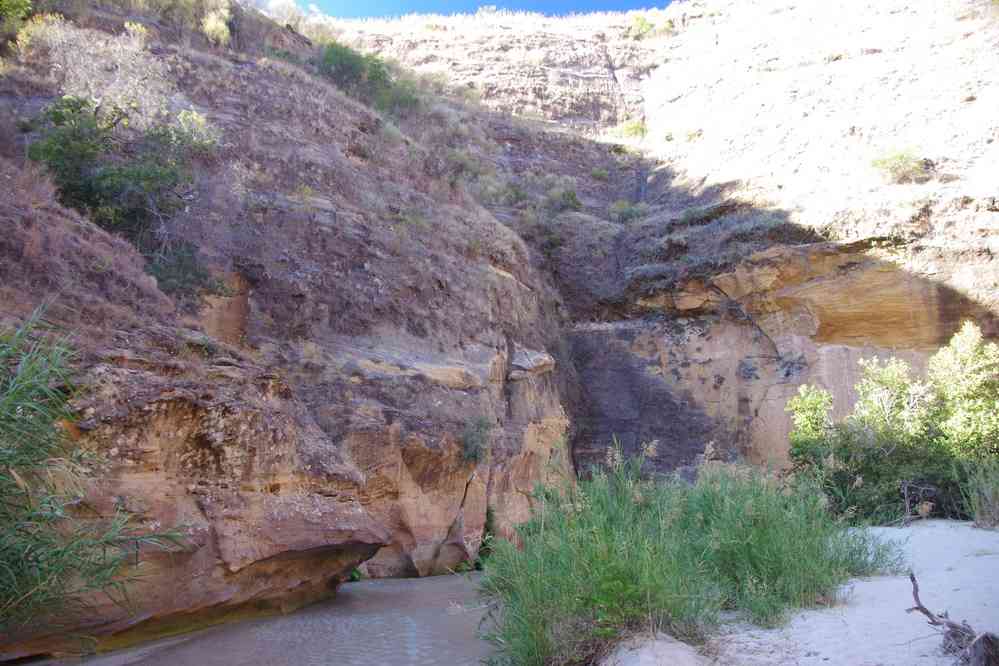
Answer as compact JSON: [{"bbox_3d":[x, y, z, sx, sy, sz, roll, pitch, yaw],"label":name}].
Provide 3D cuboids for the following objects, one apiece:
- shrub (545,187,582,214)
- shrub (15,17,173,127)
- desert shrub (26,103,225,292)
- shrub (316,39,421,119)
[{"bbox_3d":[3.415,-7.066,40.000,2.000,1.400,1.700,-1,-10,5],"label":"shrub"},{"bbox_3d":[-11.536,-7.379,21.500,3.900,2.650,3.100,5,-11,-30],"label":"shrub"},{"bbox_3d":[-8.892,-3.194,18.000,4.010,4.490,3.410,5,-11,-27],"label":"desert shrub"},{"bbox_3d":[-6.687,-13.183,39.000,5.100,3.400,3.700,2,-10,-10],"label":"shrub"}]

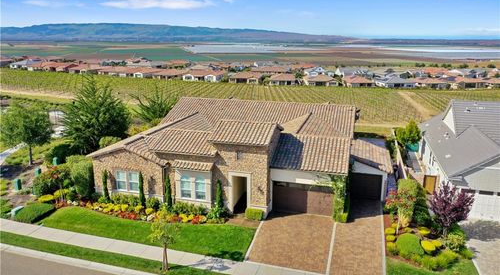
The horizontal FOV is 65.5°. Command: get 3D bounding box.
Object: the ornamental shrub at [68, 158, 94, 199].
[{"bbox_3d":[-14.300,3.601,33.062,2.050,3.300,2.100,0,14,0],"label":"ornamental shrub"}]

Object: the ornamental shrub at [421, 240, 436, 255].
[{"bbox_3d":[11.502,6.958,25.024,0.950,0.800,0.950,4,15,16],"label":"ornamental shrub"}]

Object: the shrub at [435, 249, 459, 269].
[{"bbox_3d":[12.050,7.523,23.844,1.300,0.850,1.300,0,14,0],"label":"shrub"}]

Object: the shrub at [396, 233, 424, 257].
[{"bbox_3d":[10.850,7.152,26.327,1.750,1.200,1.700,4,15,16],"label":"shrub"}]

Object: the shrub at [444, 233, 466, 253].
[{"bbox_3d":[13.500,6.921,25.600,1.300,0.950,1.250,0,14,0],"label":"shrub"}]

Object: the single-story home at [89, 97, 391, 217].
[{"bbox_3d":[1.223,-0.049,39.737,24.600,7.000,23.200,4,15,16],"label":"single-story home"}]

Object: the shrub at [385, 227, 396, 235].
[{"bbox_3d":[10.450,6.914,28.850,0.780,0.380,0.760,4,15,16],"label":"shrub"}]

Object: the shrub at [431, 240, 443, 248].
[{"bbox_3d":[12.460,7.089,25.953,0.750,0.450,0.720,0,14,0],"label":"shrub"}]

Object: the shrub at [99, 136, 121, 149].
[{"bbox_3d":[-17.500,0.935,48.837,2.800,1.850,2.600,4,15,16],"label":"shrub"}]

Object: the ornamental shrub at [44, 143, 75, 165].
[{"bbox_3d":[-21.900,1.853,44.942,3.300,2.000,3.000,4,15,16],"label":"ornamental shrub"}]

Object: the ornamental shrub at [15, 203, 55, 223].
[{"bbox_3d":[-17.540,5.937,31.746,1.950,0.800,2.650,4,15,16],"label":"ornamental shrub"}]

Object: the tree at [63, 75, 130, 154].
[{"bbox_3d":[-18.014,-2.652,46.012,7.800,9.000,7.600,4,15,16],"label":"tree"}]

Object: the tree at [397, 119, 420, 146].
[{"bbox_3d":[19.405,-0.210,47.151,2.700,3.400,2.700,4,15,16],"label":"tree"}]

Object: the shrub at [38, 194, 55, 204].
[{"bbox_3d":[-18.050,5.374,34.442,1.350,0.520,1.250,4,15,16],"label":"shrub"}]

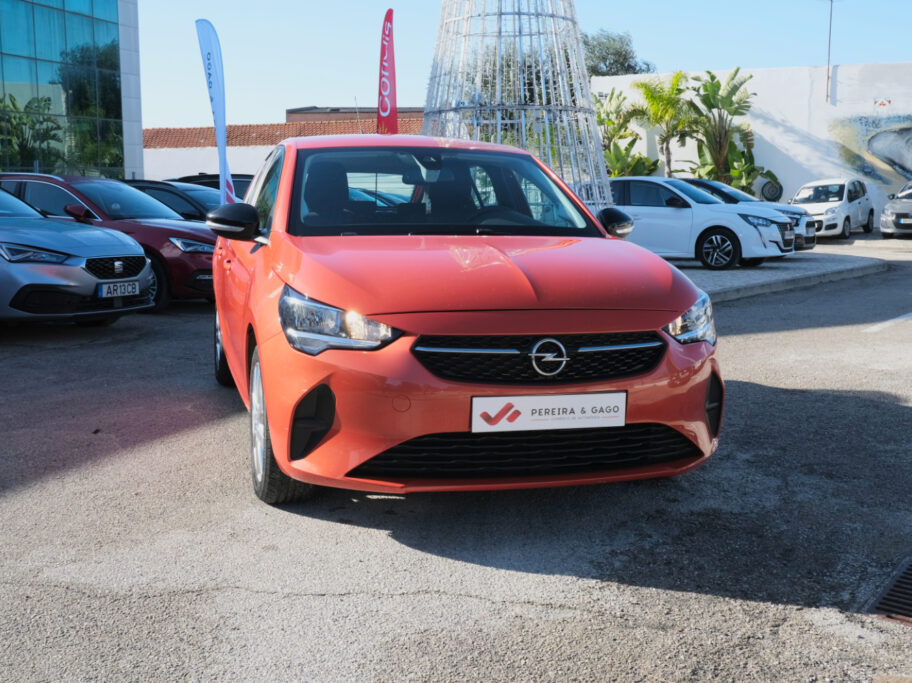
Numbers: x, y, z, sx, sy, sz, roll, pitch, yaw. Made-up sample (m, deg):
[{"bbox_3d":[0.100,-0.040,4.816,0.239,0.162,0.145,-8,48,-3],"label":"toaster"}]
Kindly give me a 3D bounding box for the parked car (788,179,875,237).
[{"bbox_3d":[10.440,-3.729,29.361,1.740,1.560,3.660,6,9,36],"label":"parked car"}]

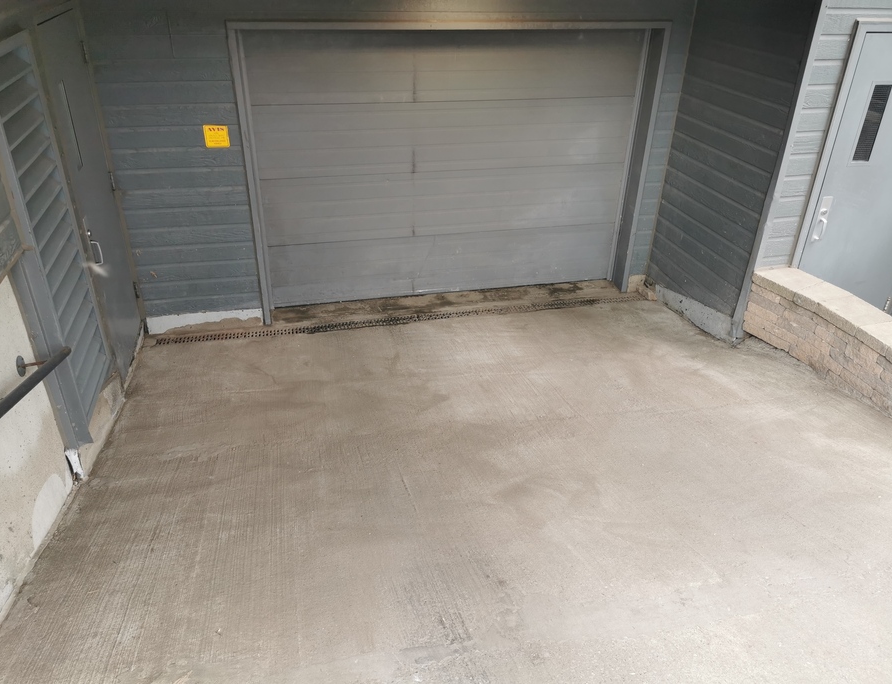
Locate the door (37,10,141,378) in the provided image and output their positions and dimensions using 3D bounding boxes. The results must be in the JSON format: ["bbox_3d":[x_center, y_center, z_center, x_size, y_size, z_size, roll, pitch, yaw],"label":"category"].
[{"bbox_3d":[-2.179,-0.874,4.436,0.050,2.100,0.880,-6,31,-12],"label":"door"}]

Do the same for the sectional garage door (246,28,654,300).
[{"bbox_3d":[0.044,-1.358,5.681,3.000,2.120,0.060,-6,31,-12],"label":"sectional garage door"}]

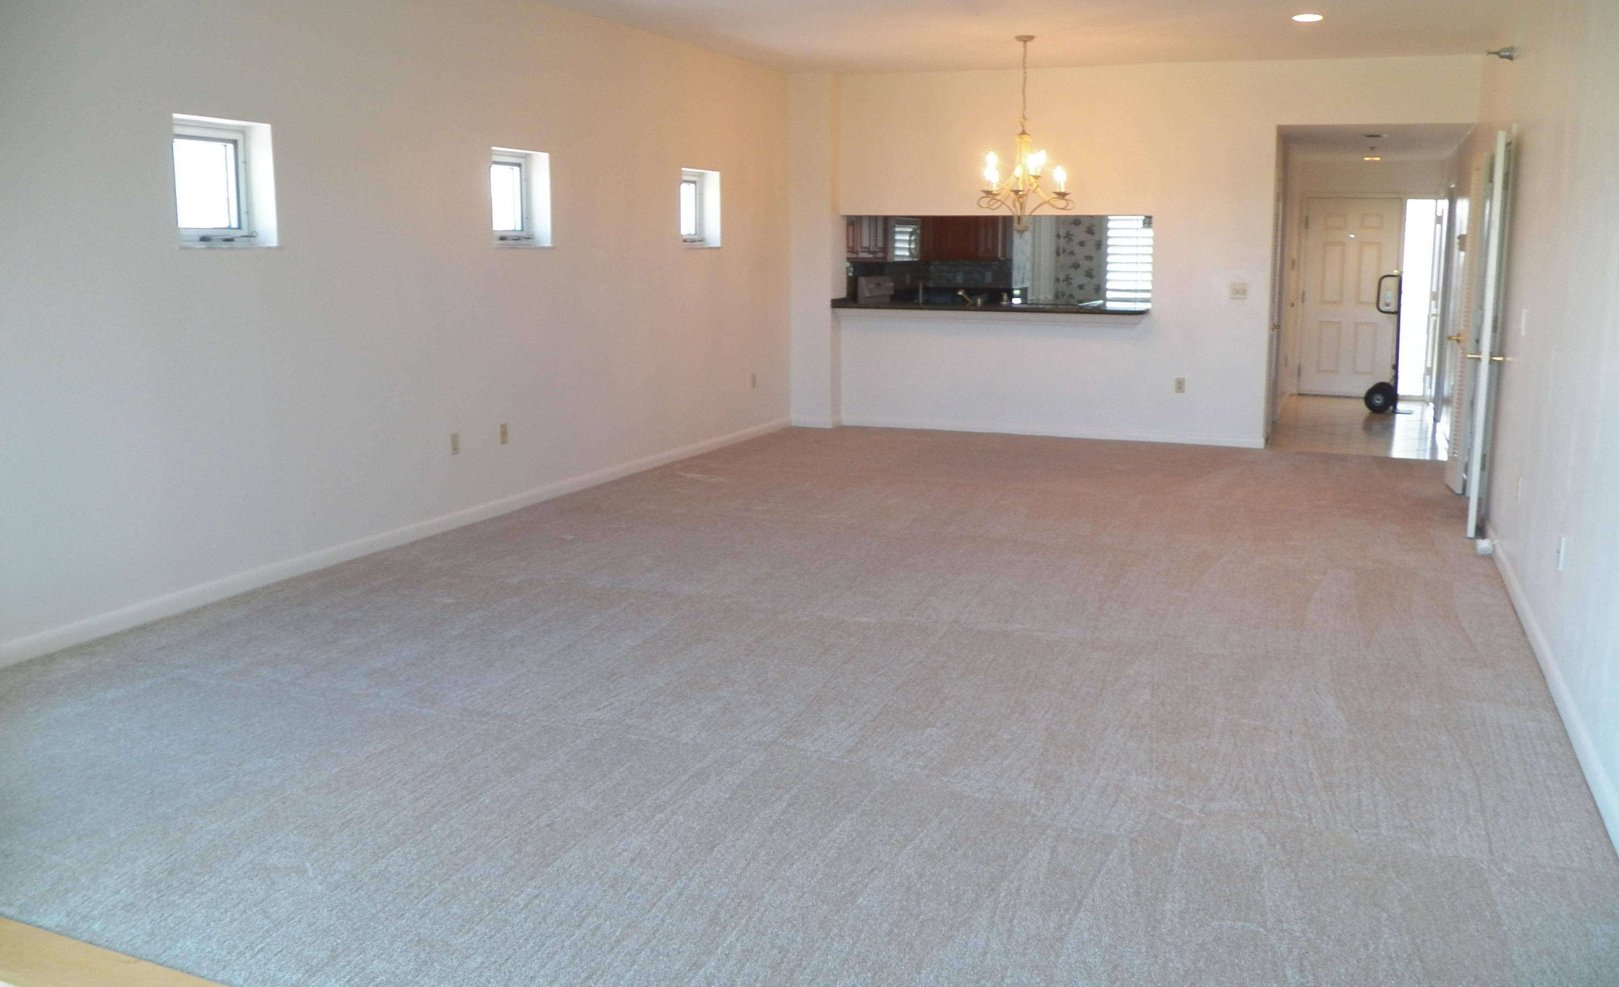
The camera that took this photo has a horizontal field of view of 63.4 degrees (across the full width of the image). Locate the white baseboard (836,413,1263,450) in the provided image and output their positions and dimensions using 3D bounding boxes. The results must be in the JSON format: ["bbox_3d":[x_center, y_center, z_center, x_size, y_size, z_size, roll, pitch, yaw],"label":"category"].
[{"bbox_3d":[1.786,-0.490,10.243,3.380,0.088,0.020,4,12,23],"label":"white baseboard"}]

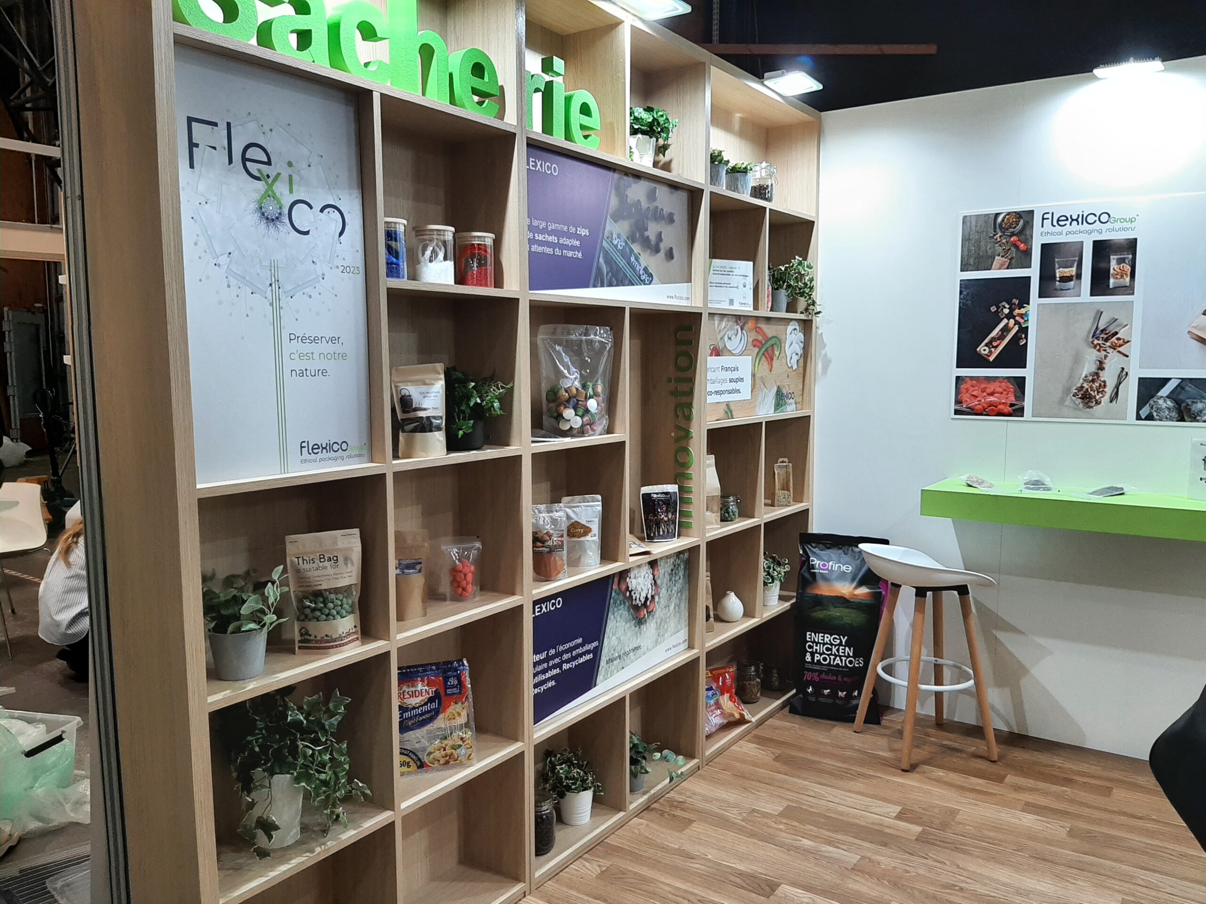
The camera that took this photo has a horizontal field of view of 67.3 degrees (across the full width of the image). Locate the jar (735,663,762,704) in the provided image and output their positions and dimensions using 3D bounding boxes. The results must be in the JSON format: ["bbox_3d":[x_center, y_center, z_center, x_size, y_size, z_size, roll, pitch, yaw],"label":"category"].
[{"bbox_3d":[0.629,0.994,3.906,0.112,0.156,0.112,0,6,0],"label":"jar"}]

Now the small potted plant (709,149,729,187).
[{"bbox_3d":[0.402,-1.016,3.293,0.110,0.159,0.110,4,8,36],"label":"small potted plant"}]

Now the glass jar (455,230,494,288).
[{"bbox_3d":[-0.331,-0.495,2.352,0.103,0.148,0.103,0,6,0],"label":"glass jar"}]

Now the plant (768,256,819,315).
[{"bbox_3d":[0.801,-0.691,3.823,0.180,0.250,0.200,4,7,36],"label":"plant"}]

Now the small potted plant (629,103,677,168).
[{"bbox_3d":[0.116,-1.029,3.019,0.210,0.210,0.234,4,8,36],"label":"small potted plant"}]

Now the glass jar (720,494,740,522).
[{"bbox_3d":[0.495,0.222,3.602,0.092,0.098,0.092,0,6,0],"label":"glass jar"}]

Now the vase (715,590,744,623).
[{"bbox_3d":[0.515,0.619,3.651,0.107,0.117,0.107,0,6,0],"label":"vase"}]

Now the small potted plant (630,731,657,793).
[{"bbox_3d":[0.107,1.046,3.061,0.130,0.205,0.140,0,6,0],"label":"small potted plant"}]

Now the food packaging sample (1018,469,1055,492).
[{"bbox_3d":[1.617,0.109,3.376,0.130,0.066,0.140,4,7,36],"label":"food packaging sample"}]

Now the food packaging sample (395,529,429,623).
[{"bbox_3d":[-0.505,0.304,2.240,0.132,0.224,0.068,-2,6,-18],"label":"food packaging sample"}]

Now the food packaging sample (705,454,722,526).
[{"bbox_3d":[0.383,0.149,3.472,0.120,0.278,0.070,-5,8,-36],"label":"food packaging sample"}]

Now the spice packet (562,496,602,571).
[{"bbox_3d":[-0.066,0.247,2.848,0.127,0.221,0.065,-2,6,-15],"label":"spice packet"}]

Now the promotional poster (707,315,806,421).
[{"bbox_3d":[0.613,-0.335,3.604,0.010,0.397,0.914,4,8,36],"label":"promotional poster"}]

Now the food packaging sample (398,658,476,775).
[{"bbox_3d":[-0.457,0.683,2.349,0.220,0.280,0.055,-2,-5,-20],"label":"food packaging sample"}]

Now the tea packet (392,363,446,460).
[{"bbox_3d":[-0.457,-0.100,2.263,0.131,0.223,0.058,-3,7,-27],"label":"tea packet"}]

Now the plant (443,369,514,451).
[{"bbox_3d":[-0.351,-0.119,2.410,0.175,0.219,0.175,4,8,36],"label":"plant"}]

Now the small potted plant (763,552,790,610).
[{"bbox_3d":[0.711,0.542,3.885,0.155,0.228,0.155,0,6,0],"label":"small potted plant"}]

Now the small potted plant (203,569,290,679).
[{"bbox_3d":[-0.779,0.357,1.938,0.188,0.228,0.193,4,8,36],"label":"small potted plant"}]

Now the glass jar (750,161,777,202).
[{"bbox_3d":[0.634,-1.061,3.608,0.110,0.180,0.110,0,6,0],"label":"glass jar"}]

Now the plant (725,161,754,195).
[{"bbox_3d":[0.530,-1.049,3.534,0.103,0.140,0.103,0,6,0],"label":"plant"}]

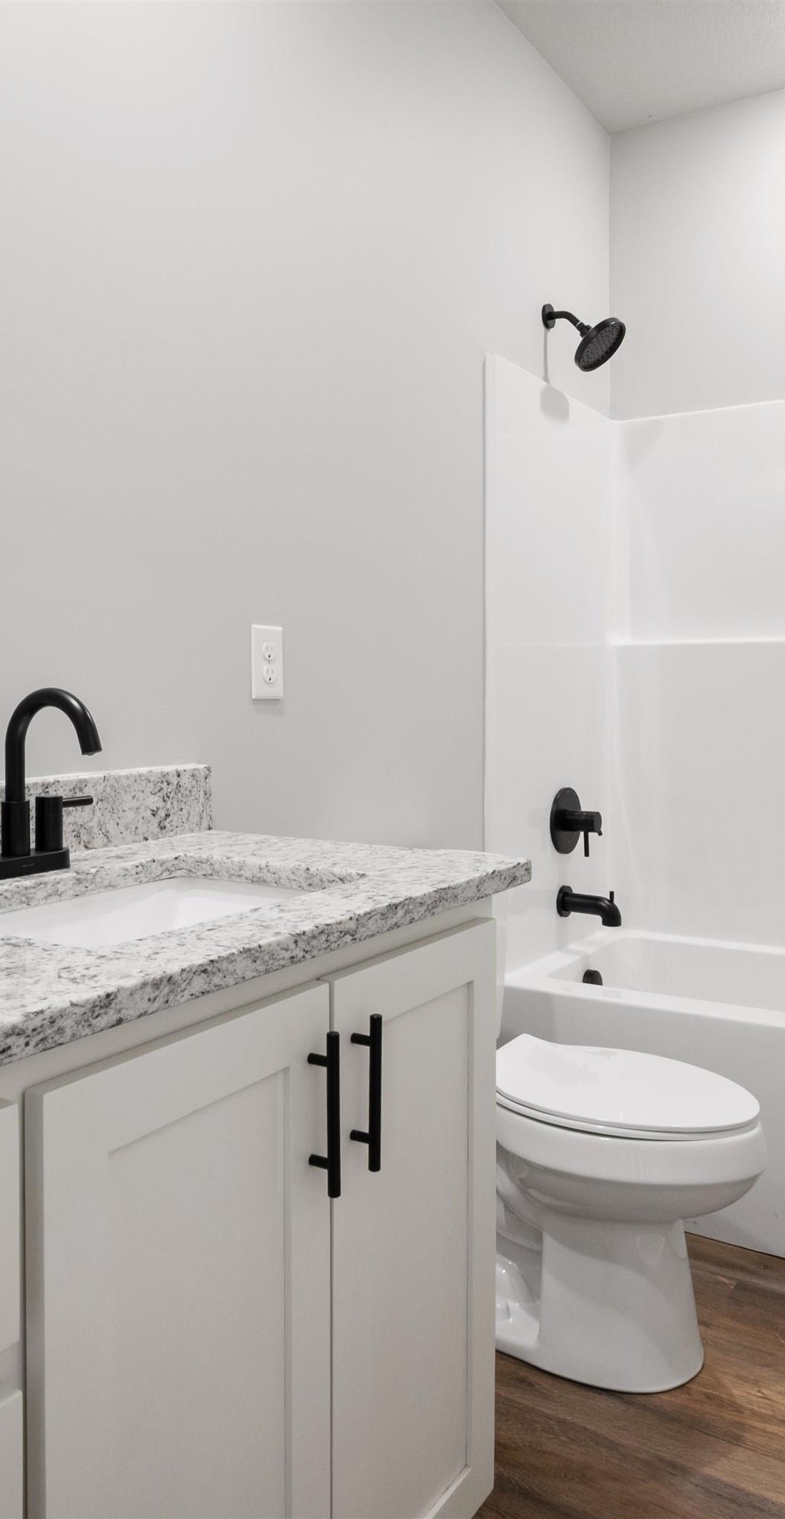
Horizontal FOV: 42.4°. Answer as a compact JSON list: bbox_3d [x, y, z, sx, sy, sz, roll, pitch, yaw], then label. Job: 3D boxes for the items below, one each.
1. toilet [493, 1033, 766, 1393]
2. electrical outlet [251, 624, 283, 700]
[{"bbox_3d":[0.301,0.692,1.881,0.720,0.760,0.420,2,3,31],"label":"toilet"},{"bbox_3d":[-0.210,-0.166,1.731,0.010,0.123,0.081,2,3,31],"label":"electrical outlet"}]

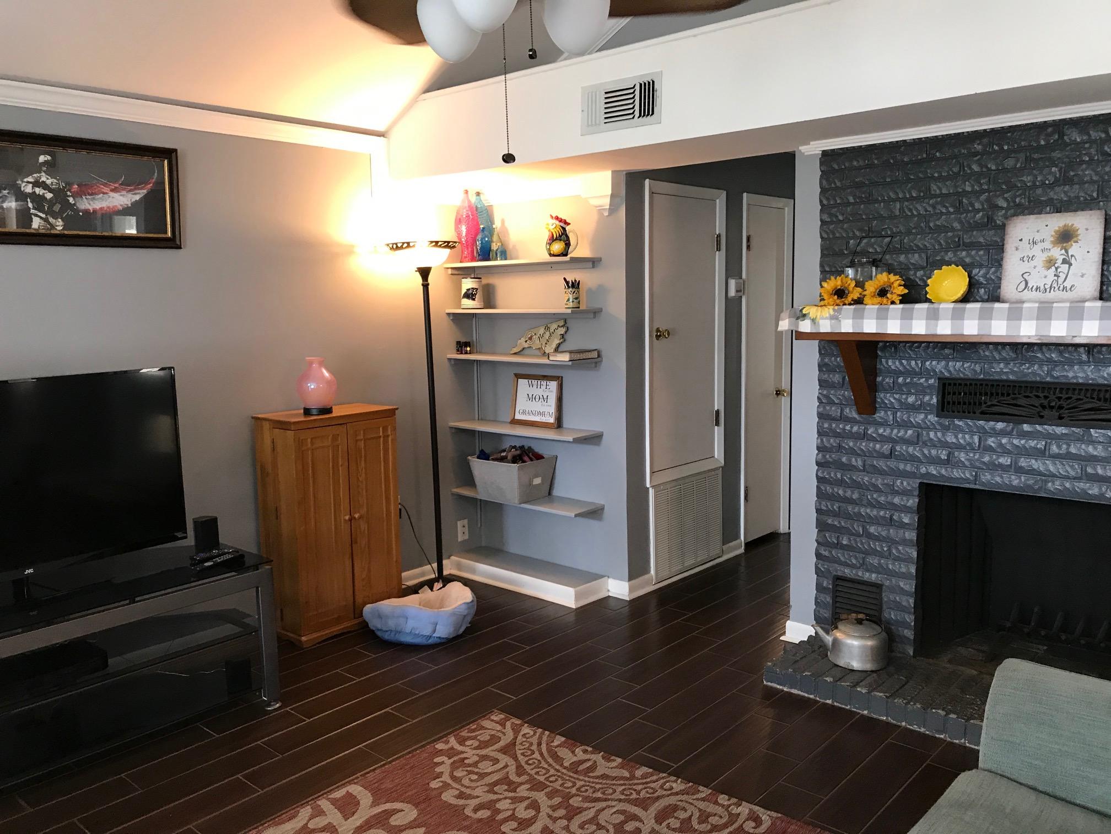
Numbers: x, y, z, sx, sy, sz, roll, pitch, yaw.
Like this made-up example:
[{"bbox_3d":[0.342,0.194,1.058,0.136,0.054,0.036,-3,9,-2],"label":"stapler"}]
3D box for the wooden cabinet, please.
[{"bbox_3d":[-1.047,0.479,4.252,0.310,1.008,0.594,5,10,40],"label":"wooden cabinet"}]

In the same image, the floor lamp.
[{"bbox_3d":[-0.636,0.019,4.615,0.375,1.812,0.375,-1,7,0],"label":"floor lamp"}]

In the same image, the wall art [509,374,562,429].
[{"bbox_3d":[-0.107,-0.084,4.815,0.334,0.274,0.028,6,-1,41],"label":"wall art"}]

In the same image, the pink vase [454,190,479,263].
[{"bbox_3d":[-0.479,-1.024,4.854,0.135,0.394,0.126,-1,7,0],"label":"pink vase"}]

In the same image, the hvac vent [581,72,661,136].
[{"bbox_3d":[0.259,-1.258,3.623,0.409,0.196,0.020,6,10,42],"label":"hvac vent"}]

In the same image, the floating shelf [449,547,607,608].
[{"bbox_3d":[-0.159,0.856,4.867,0.916,0.100,0.260,6,10,41],"label":"floating shelf"}]

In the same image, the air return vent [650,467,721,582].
[{"bbox_3d":[0.725,0.580,4.918,0.035,0.512,0.662,6,10,42],"label":"air return vent"}]

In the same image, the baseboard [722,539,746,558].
[{"bbox_3d":[1.037,0.772,5.289,0.030,0.084,0.248,6,10,42],"label":"baseboard"}]

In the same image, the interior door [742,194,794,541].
[{"bbox_3d":[1.284,-0.265,5.470,0.060,2.083,0.581,6,10,42],"label":"interior door"}]

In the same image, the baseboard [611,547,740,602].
[{"bbox_3d":[0.703,0.822,5.039,0.115,0.091,1.145,6,10,41],"label":"baseboard"}]

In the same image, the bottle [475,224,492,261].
[{"bbox_3d":[-0.375,-0.909,4.723,0.080,0.195,0.076,-1,7,0],"label":"bottle"}]

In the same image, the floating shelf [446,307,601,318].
[{"bbox_3d":[-0.186,-0.543,4.716,0.910,0.042,0.231,6,10,42],"label":"floating shelf"}]

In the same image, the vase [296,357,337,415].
[{"bbox_3d":[-1.116,-0.146,4.200,0.190,0.254,0.190,6,10,41],"label":"vase"}]

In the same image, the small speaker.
[{"bbox_3d":[-1.376,0.463,3.543,0.072,0.130,0.073,6,10,41],"label":"small speaker"}]

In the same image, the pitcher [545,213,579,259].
[{"bbox_3d":[0.029,-0.885,4.415,0.160,0.213,0.120,-3,8,-12],"label":"pitcher"}]

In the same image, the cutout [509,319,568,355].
[{"bbox_3d":[-0.090,-0.423,4.777,0.415,0.185,0.020,6,6,41],"label":"cutout"}]

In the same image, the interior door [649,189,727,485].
[{"bbox_3d":[0.700,-0.455,4.825,0.050,1.532,0.747,6,10,41],"label":"interior door"}]

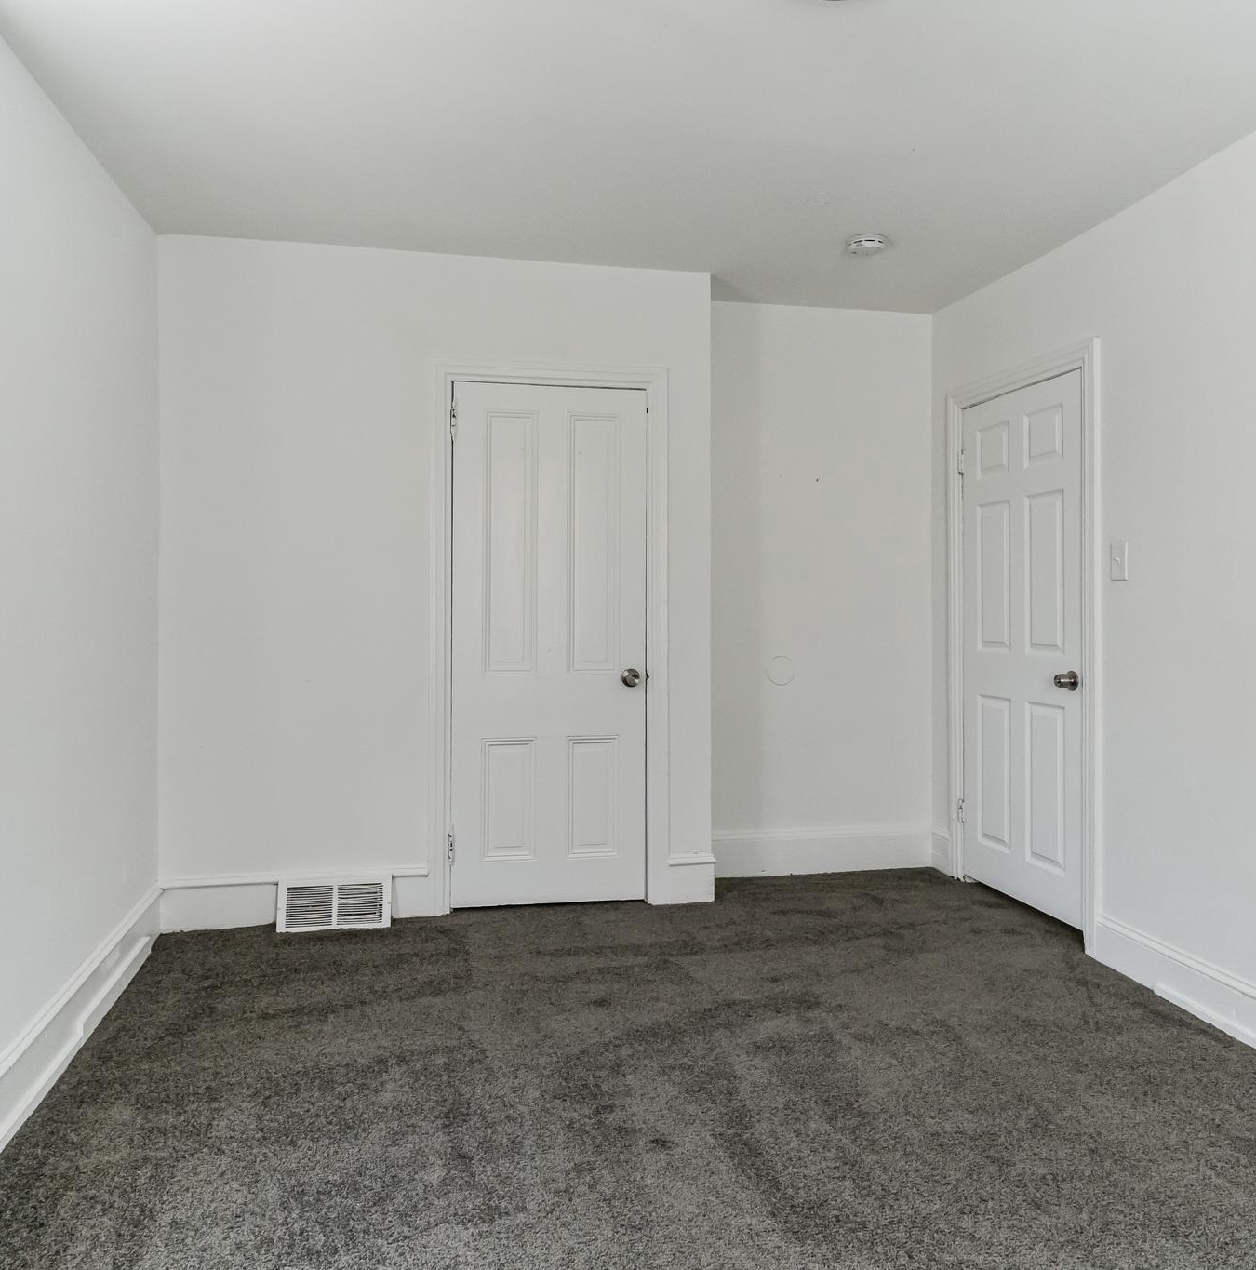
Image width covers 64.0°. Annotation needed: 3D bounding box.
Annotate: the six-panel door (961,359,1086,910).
[{"bbox_3d":[1.541,0.039,3.939,0.045,1.987,0.801,0,1,-12],"label":"six-panel door"}]

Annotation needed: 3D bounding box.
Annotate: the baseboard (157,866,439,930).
[{"bbox_3d":[-1.227,0.988,3.784,1.010,0.214,0.033,0,1,-12],"label":"baseboard"}]

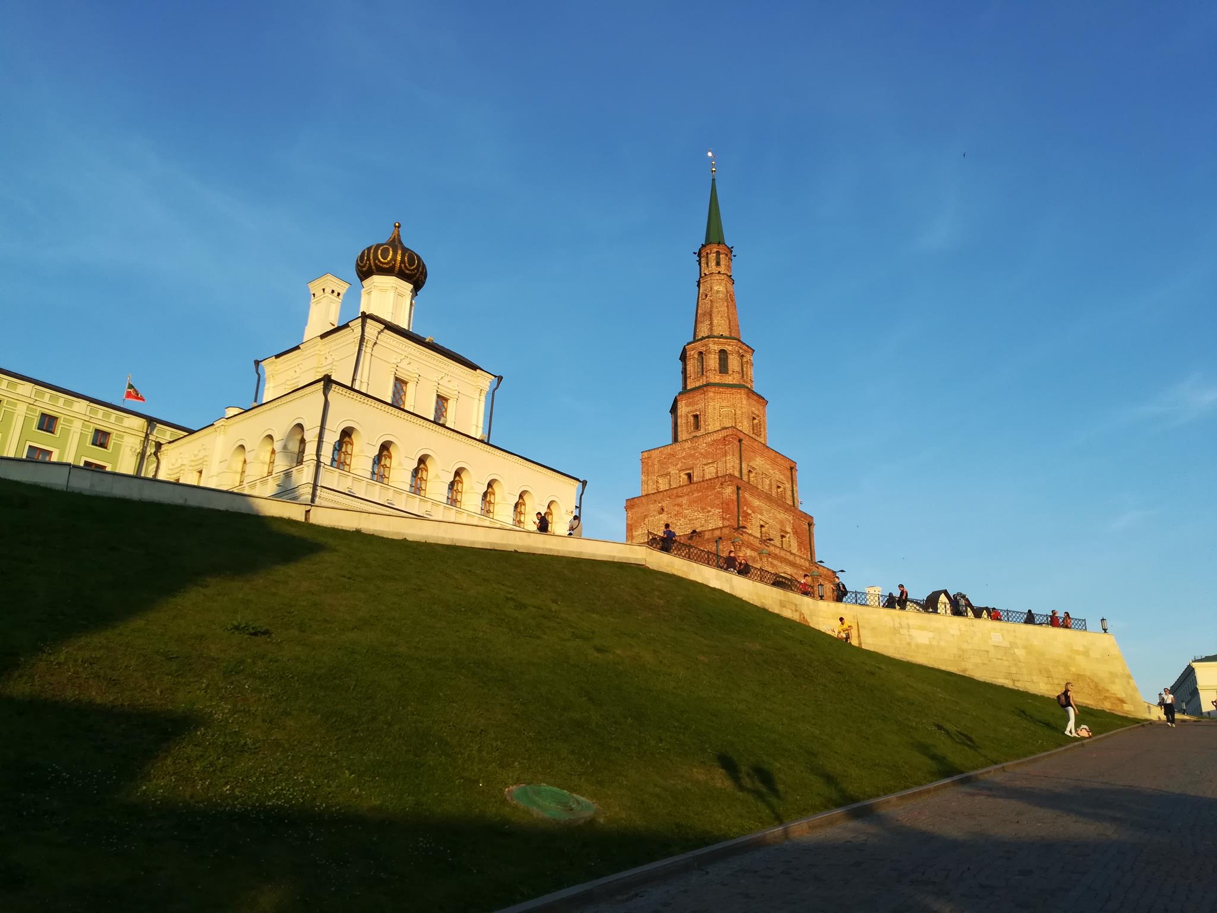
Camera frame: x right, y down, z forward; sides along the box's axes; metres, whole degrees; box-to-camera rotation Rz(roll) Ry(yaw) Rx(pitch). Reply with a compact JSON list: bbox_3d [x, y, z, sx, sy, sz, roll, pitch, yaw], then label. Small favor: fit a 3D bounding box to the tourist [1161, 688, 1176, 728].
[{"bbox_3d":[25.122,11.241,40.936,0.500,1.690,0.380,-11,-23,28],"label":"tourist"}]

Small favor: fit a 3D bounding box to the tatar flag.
[{"bbox_3d":[-36.519,-5.023,70.500,1.800,1.800,0.400,11,-23,-27],"label":"tatar flag"}]

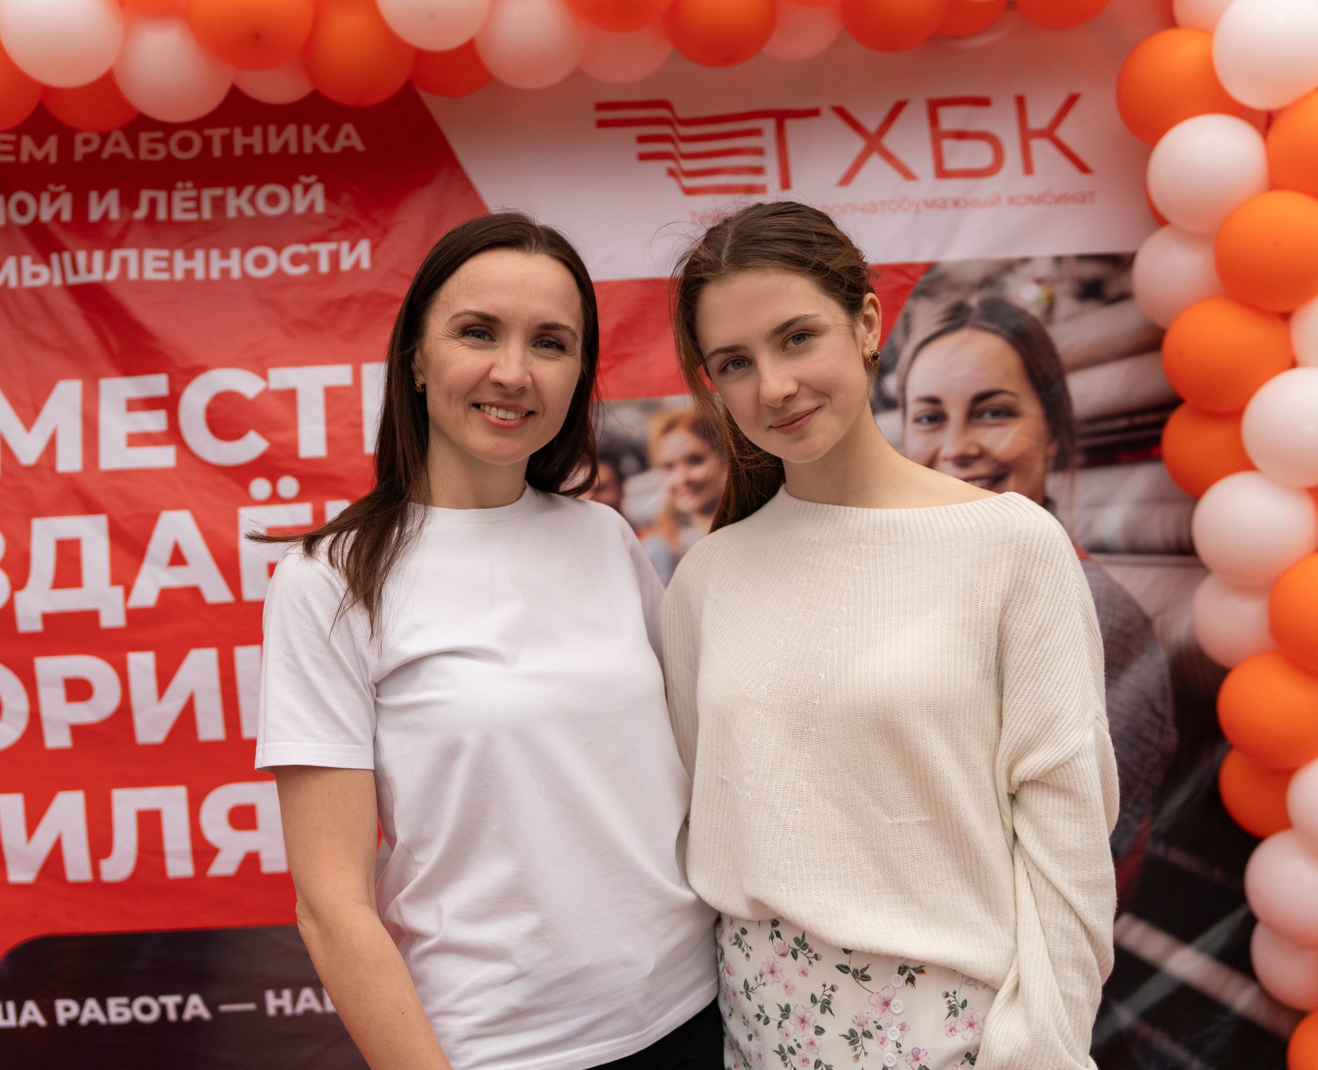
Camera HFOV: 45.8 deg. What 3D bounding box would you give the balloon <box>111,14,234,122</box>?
[{"bbox_3d":[-0.778,-0.752,2.500,0.185,0.181,0.191,-3,-1,0],"label":"balloon"}]

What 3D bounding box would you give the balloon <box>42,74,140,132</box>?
[{"bbox_3d":[-0.940,-0.766,2.580,0.182,0.178,0.187,-3,-1,0],"label":"balloon"}]

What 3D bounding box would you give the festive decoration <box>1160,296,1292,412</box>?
[{"bbox_3d":[0.891,-0.284,2.450,0.188,0.184,0.194,-3,-1,0],"label":"festive decoration"}]

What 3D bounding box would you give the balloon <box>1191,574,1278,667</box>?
[{"bbox_3d":[0.966,0.129,2.560,0.180,0.176,0.185,-3,-1,0],"label":"balloon"}]

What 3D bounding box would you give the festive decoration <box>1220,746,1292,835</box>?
[{"bbox_3d":[1.063,0.427,2.666,0.195,0.188,0.195,-4,-1,0],"label":"festive decoration"}]

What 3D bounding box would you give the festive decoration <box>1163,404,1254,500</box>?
[{"bbox_3d":[0.962,-0.154,2.659,0.195,0.188,0.195,-4,-1,0],"label":"festive decoration"}]

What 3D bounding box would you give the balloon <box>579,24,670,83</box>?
[{"bbox_3d":[-0.057,-0.843,2.580,0.182,0.178,0.187,-3,-1,0],"label":"balloon"}]

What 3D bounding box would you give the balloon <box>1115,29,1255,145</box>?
[{"bbox_3d":[0.851,-0.728,2.547,0.198,0.188,0.192,-4,-1,0],"label":"balloon"}]

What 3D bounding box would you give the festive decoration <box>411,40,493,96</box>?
[{"bbox_3d":[-0.361,-0.856,2.675,0.195,0.188,0.195,-4,-1,0],"label":"festive decoration"}]

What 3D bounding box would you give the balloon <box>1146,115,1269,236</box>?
[{"bbox_3d":[0.894,-0.587,2.540,0.195,0.188,0.195,-4,-1,0],"label":"balloon"}]

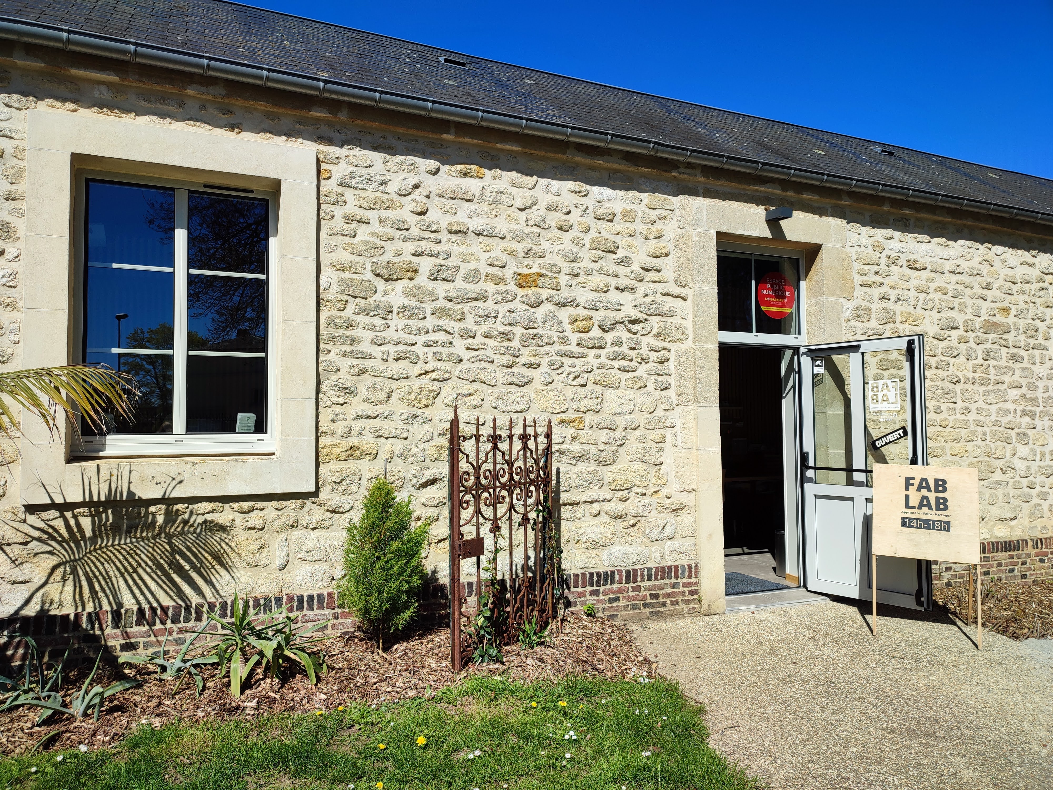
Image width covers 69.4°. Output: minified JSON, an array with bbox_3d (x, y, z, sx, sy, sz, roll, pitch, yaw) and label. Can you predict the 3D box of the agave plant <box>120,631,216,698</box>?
[{"bbox_3d":[-1.823,1.341,3.889,0.490,0.280,0.430,1,-3,-24],"label":"agave plant"}]

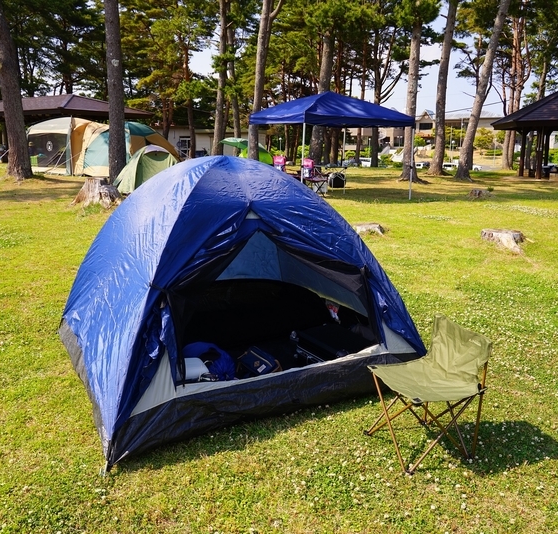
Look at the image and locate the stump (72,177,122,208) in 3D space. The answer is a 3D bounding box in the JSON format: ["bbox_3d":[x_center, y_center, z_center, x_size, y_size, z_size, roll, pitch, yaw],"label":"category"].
[{"bbox_3d":[-3.858,-1.574,11.360,0.980,0.580,0.880,-3,14,-16],"label":"stump"}]

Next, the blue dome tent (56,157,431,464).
[{"bbox_3d":[-0.360,-0.025,3.523,1.950,1.330,1.950,-6,15,-27],"label":"blue dome tent"}]

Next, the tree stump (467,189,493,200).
[{"bbox_3d":[5.115,-1.854,13.536,0.620,0.250,0.600,6,15,20],"label":"tree stump"}]

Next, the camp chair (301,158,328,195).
[{"bbox_3d":[0.907,-2.178,13.312,0.480,0.900,0.500,12,18,39],"label":"camp chair"}]

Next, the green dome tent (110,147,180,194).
[{"bbox_3d":[-3.660,-2.753,14.881,1.800,1.230,2.200,-6,15,-28],"label":"green dome tent"}]

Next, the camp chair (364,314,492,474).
[{"bbox_3d":[0.711,0.602,2.605,0.403,0.602,0.405,-5,15,-21],"label":"camp chair"}]

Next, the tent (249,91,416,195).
[{"bbox_3d":[1.245,-3.069,13.605,3.020,2.580,3.020,-6,15,-26],"label":"tent"}]

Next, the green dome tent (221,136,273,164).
[{"bbox_3d":[-1.611,-5.703,26.406,2.300,1.450,2.000,-7,16,-29],"label":"green dome tent"}]

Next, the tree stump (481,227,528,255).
[{"bbox_3d":[3.165,-0.377,7.519,0.600,0.210,0.620,6,15,20],"label":"tree stump"}]

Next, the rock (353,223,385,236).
[{"bbox_3d":[1.409,-0.587,8.493,0.540,0.150,0.420,-1,14,-6],"label":"rock"}]

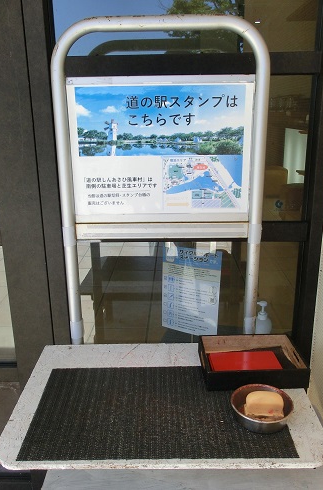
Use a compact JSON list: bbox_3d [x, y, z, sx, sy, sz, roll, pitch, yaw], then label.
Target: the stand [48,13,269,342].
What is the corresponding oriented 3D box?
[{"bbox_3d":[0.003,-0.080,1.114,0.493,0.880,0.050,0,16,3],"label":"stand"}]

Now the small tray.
[{"bbox_3d":[0.208,0.269,1.056,0.221,0.047,0.163,-1,16,-1],"label":"small tray"}]

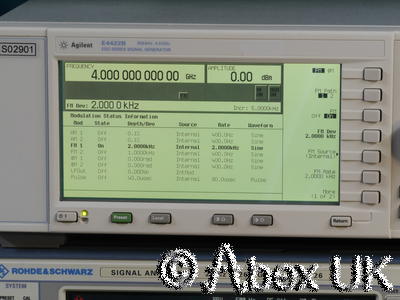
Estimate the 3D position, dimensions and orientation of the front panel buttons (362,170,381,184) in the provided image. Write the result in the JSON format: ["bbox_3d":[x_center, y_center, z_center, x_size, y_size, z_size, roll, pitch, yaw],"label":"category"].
[{"bbox_3d":[0.109,0.018,1.356,0.012,0.008,0.004,1,10,5],"label":"front panel buttons"}]

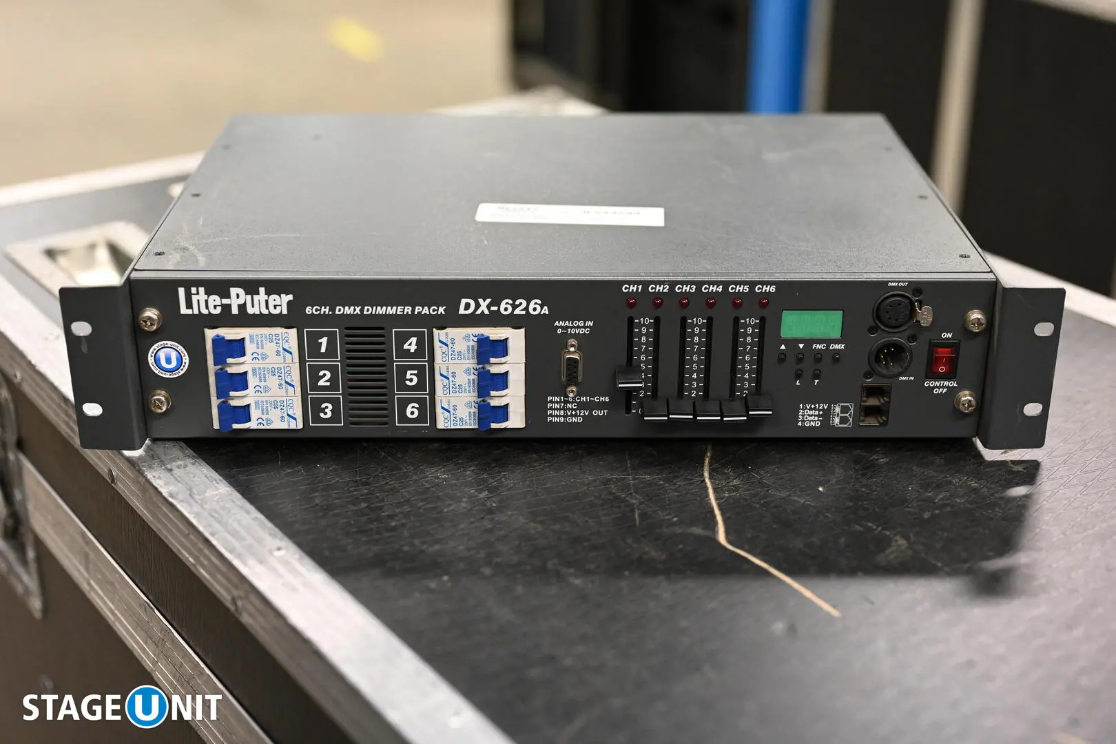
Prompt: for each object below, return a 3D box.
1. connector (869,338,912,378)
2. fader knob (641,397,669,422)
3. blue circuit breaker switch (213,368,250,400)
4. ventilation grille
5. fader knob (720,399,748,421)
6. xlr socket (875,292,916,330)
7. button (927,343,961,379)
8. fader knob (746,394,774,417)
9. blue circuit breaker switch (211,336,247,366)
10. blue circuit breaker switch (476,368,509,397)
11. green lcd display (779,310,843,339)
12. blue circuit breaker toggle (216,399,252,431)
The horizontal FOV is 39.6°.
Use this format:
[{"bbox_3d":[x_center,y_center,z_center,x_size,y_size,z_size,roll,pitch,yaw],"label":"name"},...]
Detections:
[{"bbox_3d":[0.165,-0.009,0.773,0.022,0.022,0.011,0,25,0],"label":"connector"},{"bbox_3d":[0.049,0.020,0.776,0.012,0.010,0.010,0,25,-1],"label":"fader knob"},{"bbox_3d":[-0.161,0.005,0.769,0.016,0.015,0.009,0,25,-1],"label":"blue circuit breaker switch"},{"bbox_3d":[-0.095,0.002,0.773,0.021,0.055,0.003,0,25,0],"label":"ventilation grille"},{"bbox_3d":[0.088,0.020,0.775,0.012,0.006,0.013,0,25,0],"label":"fader knob"},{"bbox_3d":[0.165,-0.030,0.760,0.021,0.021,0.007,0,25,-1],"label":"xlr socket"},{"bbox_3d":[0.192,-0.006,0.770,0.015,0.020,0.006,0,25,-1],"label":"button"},{"bbox_3d":[0.101,0.017,0.773,0.012,0.006,0.013,0,25,0],"label":"fader knob"},{"bbox_3d":[-0.161,-0.011,0.760,0.014,0.014,0.009,0,25,0],"label":"blue circuit breaker switch"},{"bbox_3d":[-0.032,0.005,0.771,0.015,0.015,0.009,0,25,-1],"label":"blue circuit breaker switch"},{"bbox_3d":[0.125,-0.024,0.762,0.030,0.015,0.003,0,25,-1],"label":"green lcd display"},{"bbox_3d":[-0.162,0.022,0.776,0.015,0.014,0.010,0,26,0],"label":"blue circuit breaker toggle"}]

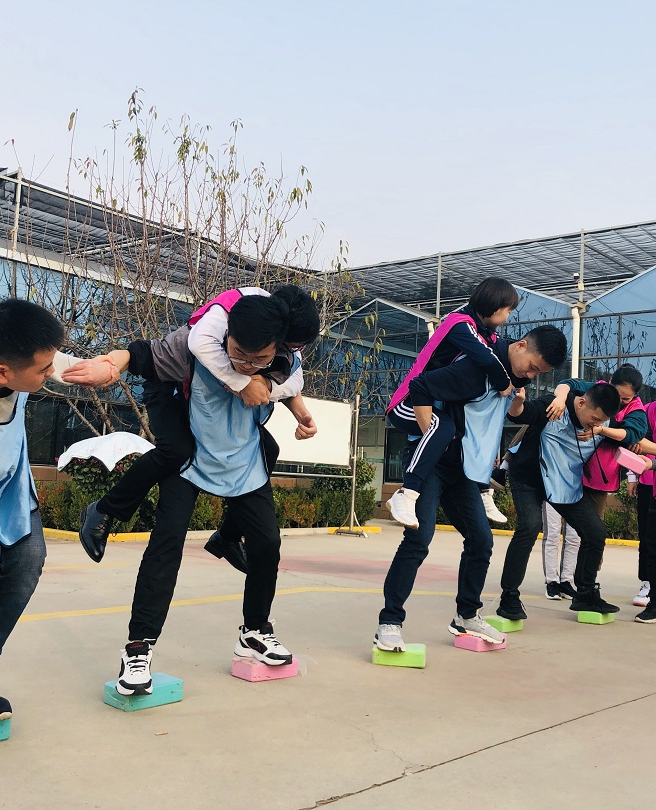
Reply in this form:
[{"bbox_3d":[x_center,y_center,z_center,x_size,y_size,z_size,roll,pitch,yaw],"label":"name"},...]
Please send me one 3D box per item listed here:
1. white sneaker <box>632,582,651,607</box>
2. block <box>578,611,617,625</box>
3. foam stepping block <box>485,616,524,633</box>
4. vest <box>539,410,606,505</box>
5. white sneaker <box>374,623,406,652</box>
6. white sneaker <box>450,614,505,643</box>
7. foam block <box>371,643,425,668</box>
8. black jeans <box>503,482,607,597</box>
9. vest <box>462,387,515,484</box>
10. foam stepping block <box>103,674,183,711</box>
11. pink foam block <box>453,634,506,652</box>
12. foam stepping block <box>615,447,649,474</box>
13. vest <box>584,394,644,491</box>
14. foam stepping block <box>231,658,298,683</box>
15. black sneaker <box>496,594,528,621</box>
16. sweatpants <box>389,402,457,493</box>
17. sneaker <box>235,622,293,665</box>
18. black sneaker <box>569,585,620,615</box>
[{"bbox_3d":[2.182,1.297,6.018,0.110,0.150,0.295,0,-5,34],"label":"white sneaker"},{"bbox_3d":[1.585,1.245,5.142,0.138,0.066,0.214,-1,-7,39],"label":"block"},{"bbox_3d":[0.940,1.177,4.707,0.143,0.070,0.218,-1,-6,41],"label":"foam stepping block"},{"bbox_3d":[1.283,0.279,4.820,0.390,0.550,0.300,9,15,-46],"label":"vest"},{"bbox_3d":[0.276,1.017,3.901,0.105,0.115,0.290,3,-5,-10],"label":"white sneaker"},{"bbox_3d":[0.676,1.025,4.065,0.105,0.120,0.290,6,-6,-37],"label":"white sneaker"},{"bbox_3d":[0.318,1.108,3.874,0.230,0.072,0.150,2,-5,7],"label":"foam block"},{"bbox_3d":[1.249,0.734,4.840,0.570,0.650,0.380,6,-6,-40],"label":"black jeans"},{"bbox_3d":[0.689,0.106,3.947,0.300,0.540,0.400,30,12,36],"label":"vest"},{"bbox_3d":[-0.622,0.967,2.953,0.143,0.070,0.218,-2,-6,43],"label":"foam stepping block"},{"bbox_3d":[0.751,1.160,4.296,0.230,0.072,0.150,7,-6,-42],"label":"pink foam block"},{"bbox_3d":[1.789,0.329,5.171,0.150,0.072,0.230,26,13,10],"label":"foam stepping block"},{"bbox_3d":[1.638,0.213,5.100,0.380,0.550,0.270,6,11,-15],"label":"vest"},{"bbox_3d":[-0.235,0.989,3.296,0.214,0.066,0.138,7,-7,-39],"label":"foam stepping block"},{"bbox_3d":[1.029,1.124,4.908,0.110,0.125,0.300,3,-5,-7],"label":"black sneaker"},{"bbox_3d":[0.530,0.177,4.118,0.460,0.500,0.460,-2,-6,41],"label":"sweatpants"},{"bbox_3d":[-0.242,0.886,3.255,0.108,0.128,0.280,8,-7,-43],"label":"sneaker"},{"bbox_3d":[1.574,1.140,5.131,0.290,0.140,0.105,0,-6,26],"label":"black sneaker"}]

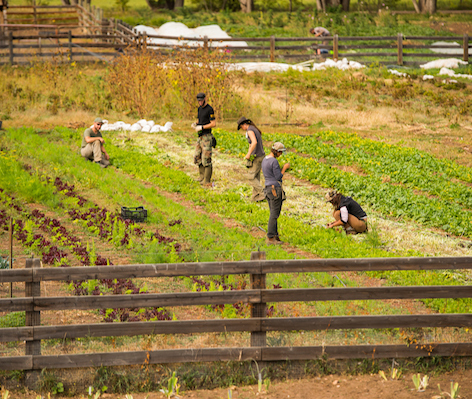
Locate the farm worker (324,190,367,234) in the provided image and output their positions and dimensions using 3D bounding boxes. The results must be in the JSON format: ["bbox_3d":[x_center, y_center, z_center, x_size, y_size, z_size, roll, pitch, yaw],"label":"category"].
[{"bbox_3d":[1.806,0.212,49.000,0.740,0.740,0.520,-1,5,-10],"label":"farm worker"}]

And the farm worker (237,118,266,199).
[{"bbox_3d":[0.282,-0.727,54.500,0.540,1.560,0.460,0,5,0],"label":"farm worker"}]

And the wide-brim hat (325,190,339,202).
[{"bbox_3d":[1.561,-0.046,49.000,0.260,0.140,0.220,-36,10,-5],"label":"wide-brim hat"}]

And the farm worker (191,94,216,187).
[{"bbox_3d":[-0.614,-1.179,58.400,0.440,1.790,0.520,-5,7,-44],"label":"farm worker"}]

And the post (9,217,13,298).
[{"bbox_3d":[-3.022,0.811,40.200,0.040,1.150,0.040,0,5,0],"label":"post"}]

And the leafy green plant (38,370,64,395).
[{"bbox_3d":[-1.988,1.972,32.300,0.270,0.240,0.230,0,6,0],"label":"leafy green plant"}]

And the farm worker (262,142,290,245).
[{"bbox_3d":[0.647,-0.094,48.500,0.440,1.640,0.450,-4,7,-36],"label":"farm worker"}]

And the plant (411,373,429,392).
[{"bbox_3d":[1.922,1.917,31.400,0.180,0.210,0.150,0,5,0],"label":"plant"}]

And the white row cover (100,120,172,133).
[{"bbox_3d":[-2.308,-1.644,67.500,1.800,0.280,0.600,0,6,0],"label":"white row cover"}]

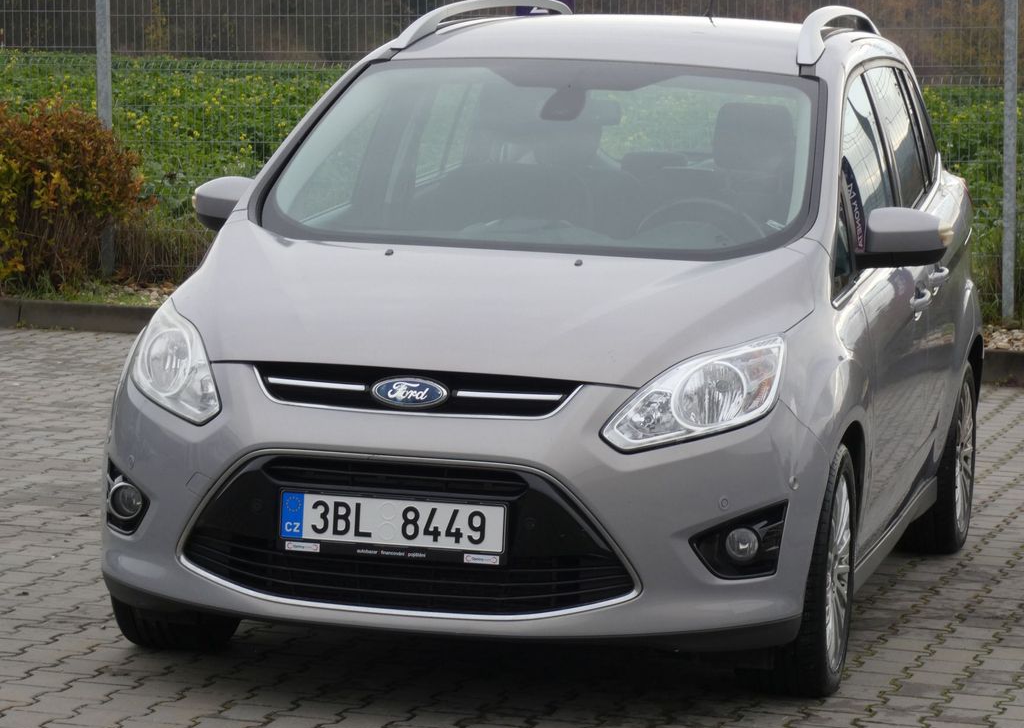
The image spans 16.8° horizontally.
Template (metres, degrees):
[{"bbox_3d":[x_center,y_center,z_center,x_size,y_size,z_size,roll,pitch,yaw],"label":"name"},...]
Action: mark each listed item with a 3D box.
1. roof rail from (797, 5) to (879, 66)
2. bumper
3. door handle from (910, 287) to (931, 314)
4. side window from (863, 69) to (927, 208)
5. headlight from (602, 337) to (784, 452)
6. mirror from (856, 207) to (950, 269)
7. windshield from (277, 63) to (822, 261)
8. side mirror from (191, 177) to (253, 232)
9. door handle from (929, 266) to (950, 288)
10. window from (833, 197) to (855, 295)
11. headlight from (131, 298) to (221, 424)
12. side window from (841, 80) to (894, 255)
[{"bbox_3d":[1.025,-0.973,10.316,0.105,0.175,2.200,3,5,13],"label":"roof rail"},{"bbox_3d":[-0.195,0.315,7.982,1.770,0.610,0.655,3,5,13],"label":"bumper"},{"bbox_3d":[1.120,-0.174,9.472,0.052,0.060,0.210,3,5,13],"label":"door handle"},{"bbox_3d":[1.135,-0.662,10.143,0.060,0.429,0.770,-15,1,14],"label":"side window"},{"bbox_3d":[0.427,0.065,7.880,0.345,0.255,0.540,3,5,13],"label":"headlight"},{"bbox_3d":[1.007,-0.321,8.889,0.233,0.165,0.210,3,5,13],"label":"mirror"},{"bbox_3d":[0.096,-0.517,8.980,1.440,0.157,1.071,3,33,14],"label":"windshield"},{"bbox_3d":[-0.772,-0.430,9.318,0.233,0.165,0.210,3,5,13],"label":"side mirror"},{"bbox_3d":[1.212,-0.255,9.835,0.052,0.055,0.210,3,5,13],"label":"door handle"},{"bbox_3d":[0.819,-0.296,8.643,0.050,0.267,0.380,-12,1,14],"label":"window"},{"bbox_3d":[-0.762,-0.007,8.165,0.345,0.255,0.540,3,5,13],"label":"headlight"},{"bbox_3d":[0.948,-0.515,9.240,0.070,0.542,1.010,-15,1,14],"label":"side window"}]

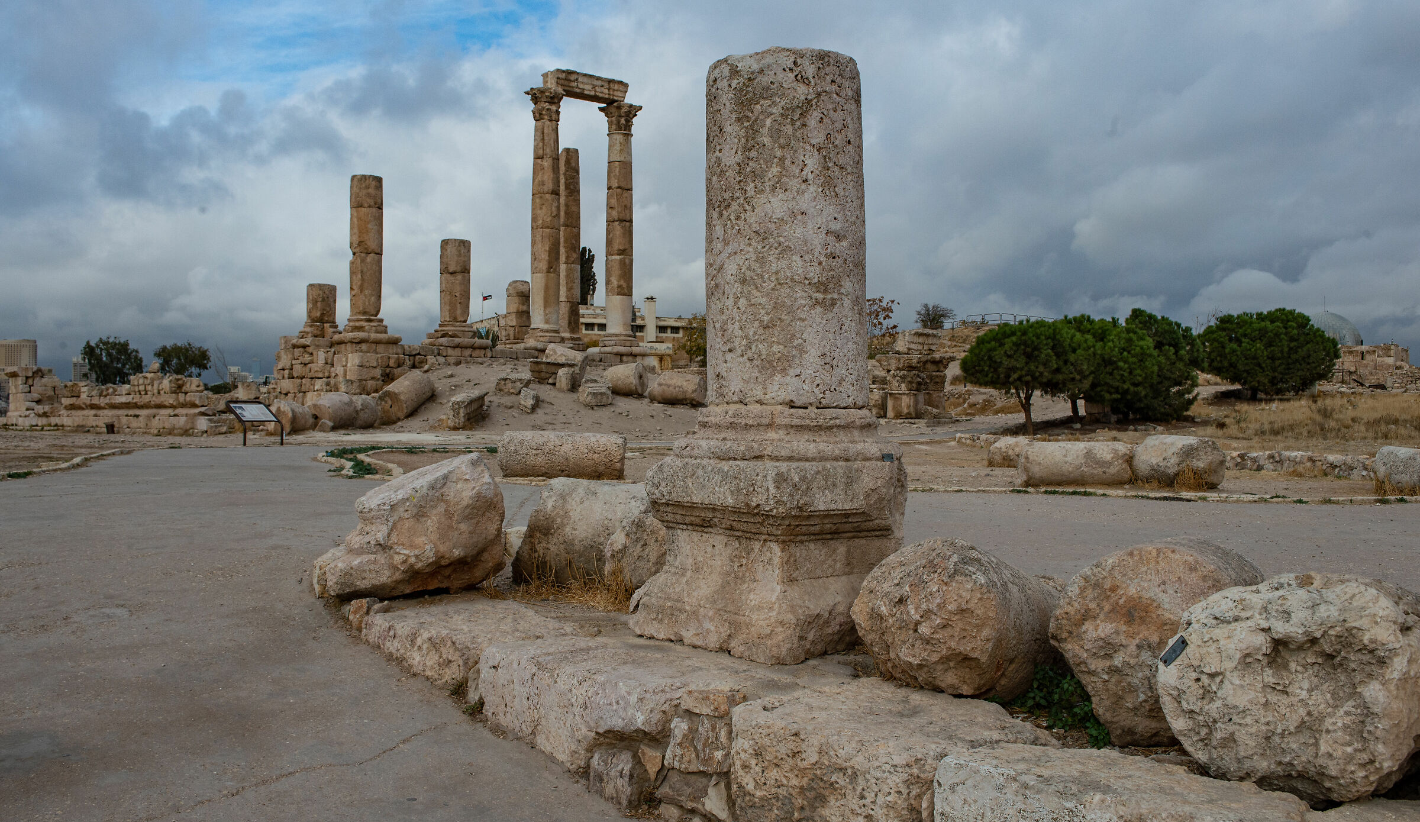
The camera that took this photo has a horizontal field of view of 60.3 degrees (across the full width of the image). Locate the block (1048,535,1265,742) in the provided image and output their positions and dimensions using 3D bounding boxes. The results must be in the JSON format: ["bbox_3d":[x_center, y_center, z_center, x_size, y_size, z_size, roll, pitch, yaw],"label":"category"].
[{"bbox_3d":[1.832,0.937,5.000,0.740,0.760,0.520,0,0,37],"label":"block"}]

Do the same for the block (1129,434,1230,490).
[{"bbox_3d":[7.595,0.818,19.800,0.820,0.800,1.150,0,0,-14],"label":"block"}]

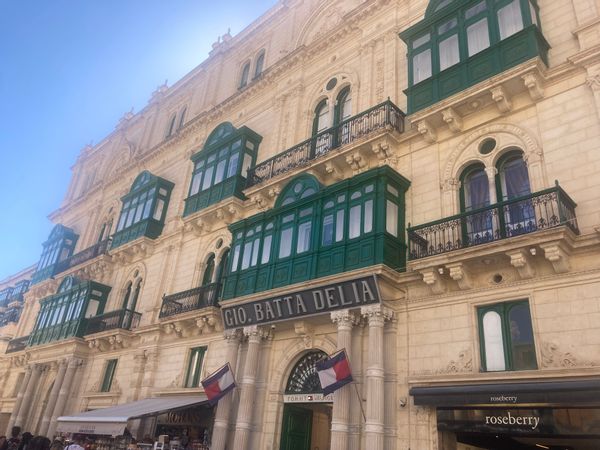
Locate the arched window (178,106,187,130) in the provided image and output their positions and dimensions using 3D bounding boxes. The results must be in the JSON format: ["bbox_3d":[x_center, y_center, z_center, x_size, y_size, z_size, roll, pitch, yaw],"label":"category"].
[{"bbox_3d":[-7.248,-6.639,30.406,0.655,1.783,0.253,-19,-34,41],"label":"arched window"}]

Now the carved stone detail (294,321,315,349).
[{"bbox_3d":[0.122,3.570,15.749,0.426,0.805,0.575,-19,-34,41],"label":"carved stone detail"}]

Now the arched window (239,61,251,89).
[{"bbox_3d":[-3.122,-8.549,27.687,0.620,2.106,0.234,-19,-36,40],"label":"arched window"}]

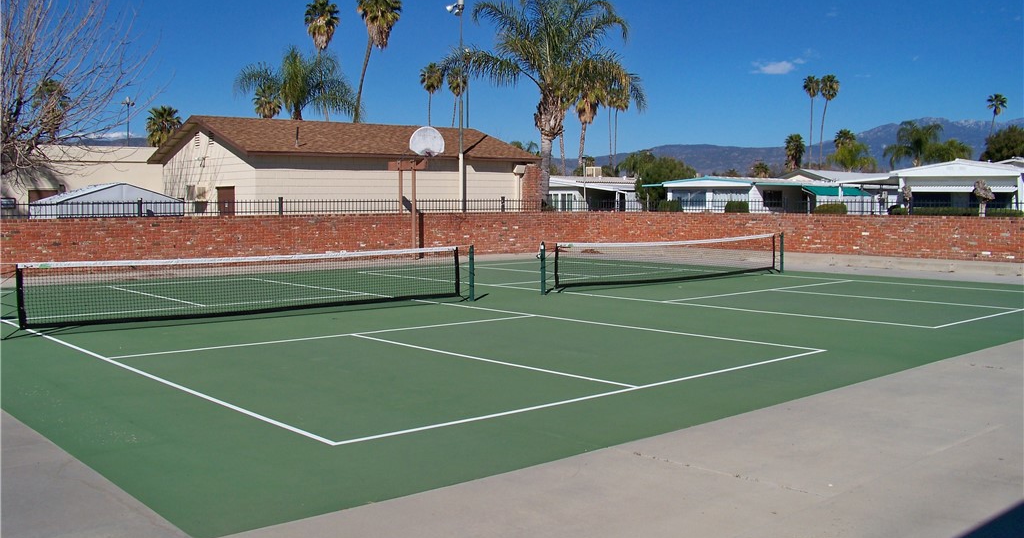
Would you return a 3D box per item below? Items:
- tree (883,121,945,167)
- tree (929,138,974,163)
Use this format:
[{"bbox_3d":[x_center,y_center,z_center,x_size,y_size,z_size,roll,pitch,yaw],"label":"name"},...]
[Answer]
[{"bbox_3d":[37.833,-9.301,92.574,5.670,9.490,5.700,2,4,22],"label":"tree"},{"bbox_3d":[42.716,-8.801,95.614,4.490,8.100,4.600,2,4,24],"label":"tree"}]

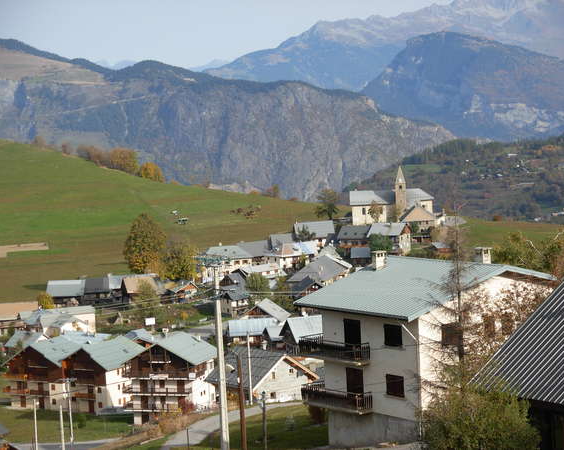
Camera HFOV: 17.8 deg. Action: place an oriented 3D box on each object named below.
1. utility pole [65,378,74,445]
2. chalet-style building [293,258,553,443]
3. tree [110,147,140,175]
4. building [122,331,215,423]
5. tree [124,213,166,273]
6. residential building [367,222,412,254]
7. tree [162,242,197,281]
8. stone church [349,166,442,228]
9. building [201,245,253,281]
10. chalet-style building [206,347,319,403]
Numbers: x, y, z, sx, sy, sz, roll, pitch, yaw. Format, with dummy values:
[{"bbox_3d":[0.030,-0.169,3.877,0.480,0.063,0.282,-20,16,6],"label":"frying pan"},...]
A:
[{"bbox_3d":[-33.950,29.800,288.000,1.200,10.400,0.500,-2,5,0],"label":"utility pole"},{"bbox_3d":[8.400,7.170,105.180,11.130,10.470,10.440,-5,6,-36],"label":"chalet-style building"},{"bbox_3d":[-78.580,-32.250,900.000,13.000,13.000,13.000,-2,5,0],"label":"tree"},{"bbox_3d":[-18.540,25.790,303.000,13.000,13.600,12.000,-1,5,17],"label":"building"},{"bbox_3d":[-42.240,5.740,555.000,13.200,18.800,13.200,-2,5,0],"label":"tree"},{"bbox_3d":[34.610,4.450,580.000,12.200,9.800,8.800,0,5,27],"label":"residential building"},{"bbox_3d":[-27.810,10.010,490.000,8.900,10.500,8.900,-2,5,0],"label":"tree"},{"bbox_3d":[45.440,-11.200,725.000,36.000,23.500,18.000,-2,5,0],"label":"stone church"},{"bbox_3d":[-14.700,10.340,480.000,13.000,9.000,10.000,-2,5,2],"label":"building"},{"bbox_3d":[-3.290,22.820,280.860,12.170,6.680,13.440,-5,6,-35],"label":"chalet-style building"}]

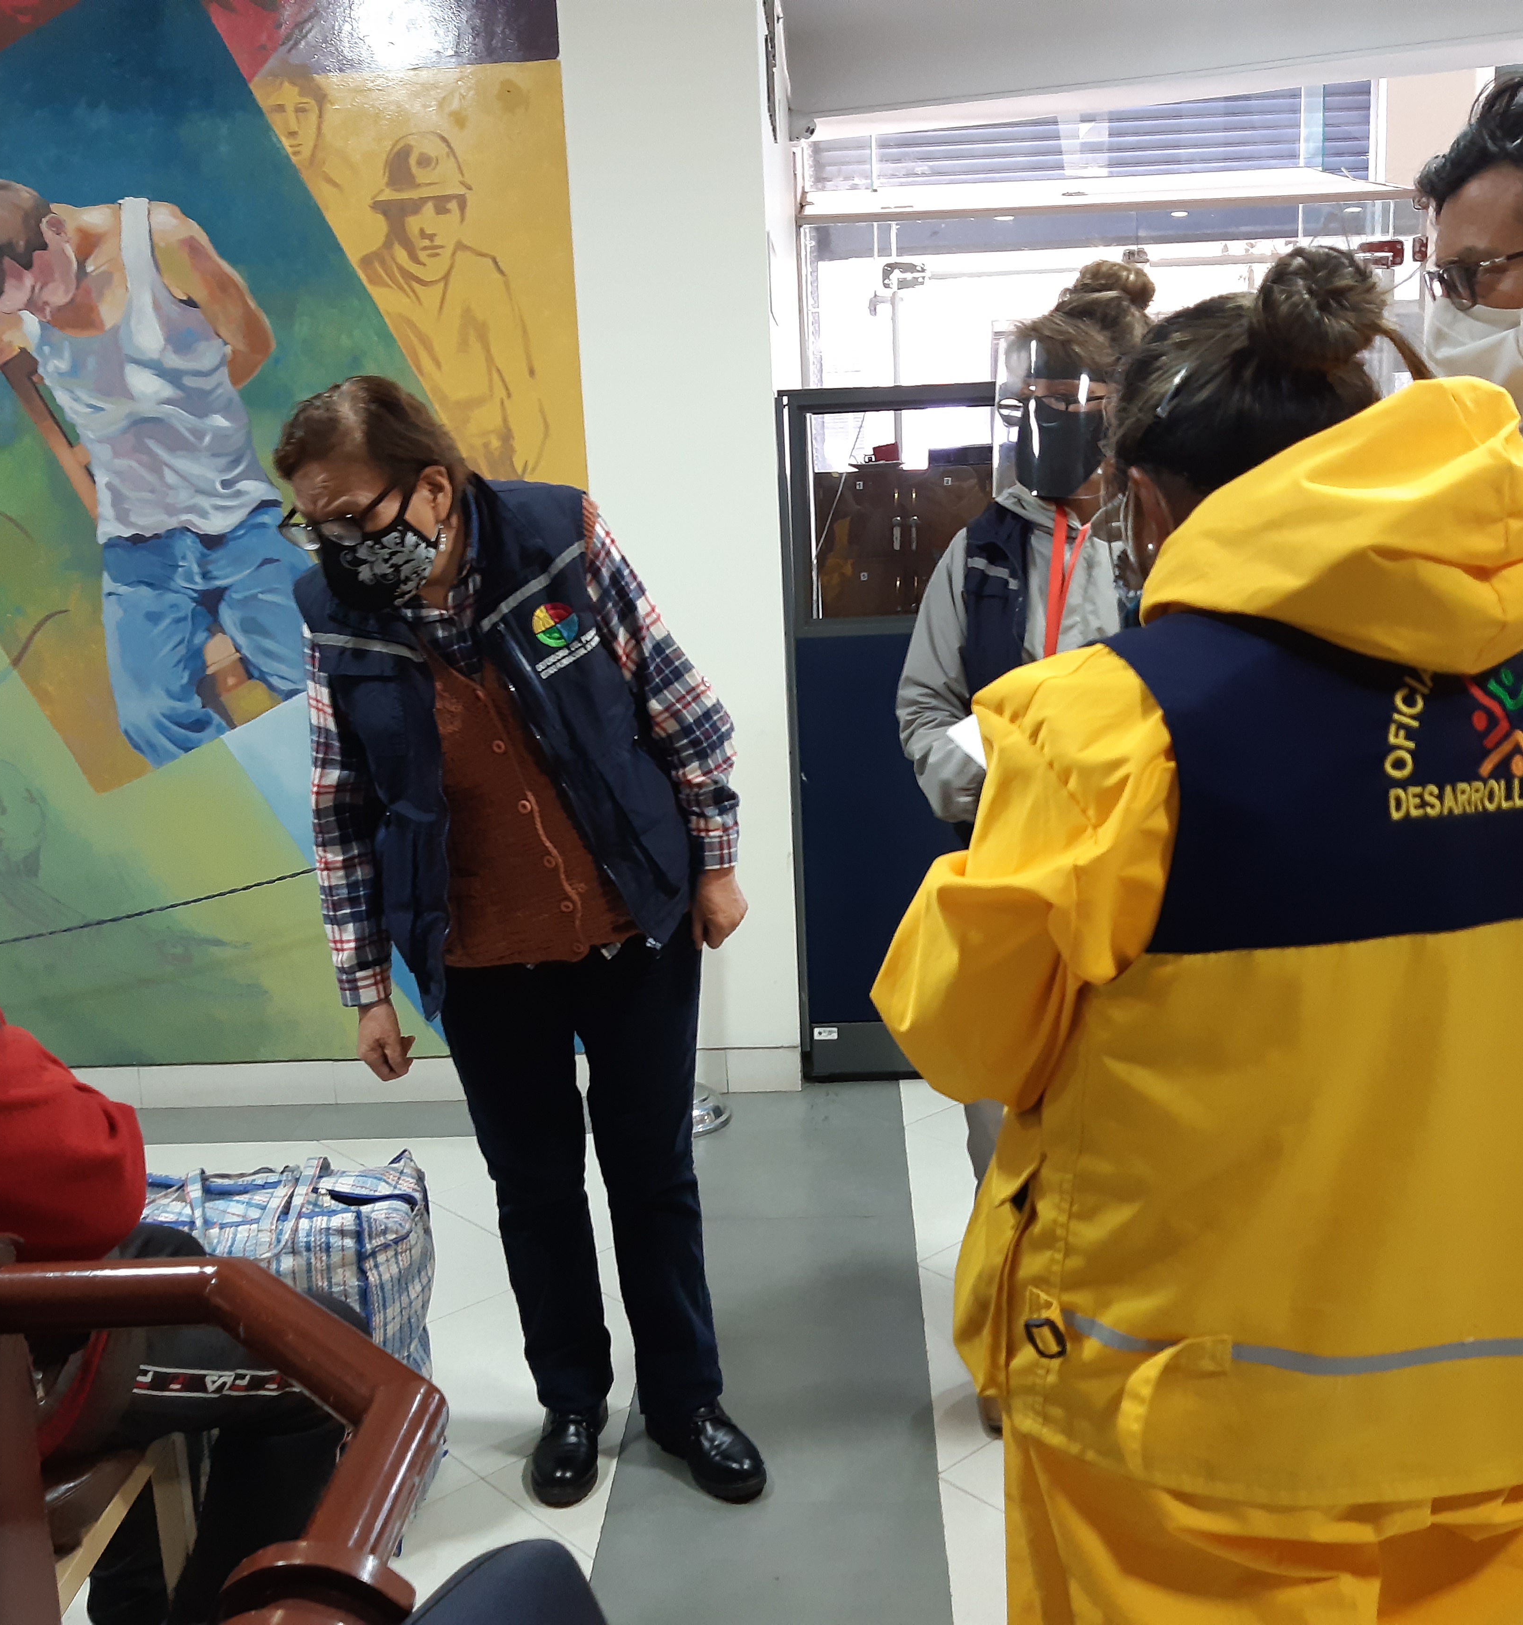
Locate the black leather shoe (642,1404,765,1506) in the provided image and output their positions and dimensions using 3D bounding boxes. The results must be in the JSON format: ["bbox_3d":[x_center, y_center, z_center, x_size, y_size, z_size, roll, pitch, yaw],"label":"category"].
[{"bbox_3d":[-0.092,0.882,2.341,0.098,0.105,0.265,-10,14,-34],"label":"black leather shoe"}]

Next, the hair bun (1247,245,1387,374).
[{"bbox_3d":[0.371,-0.336,1.090,0.092,0.085,0.080,1,12,18],"label":"hair bun"}]

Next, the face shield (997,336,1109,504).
[{"bbox_3d":[0.380,-0.498,2.060,0.190,0.220,0.130,3,15,27],"label":"face shield"}]

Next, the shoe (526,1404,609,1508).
[{"bbox_3d":[-0.266,0.885,2.362,0.096,0.105,0.265,-1,11,6],"label":"shoe"}]

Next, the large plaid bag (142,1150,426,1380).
[{"bbox_3d":[-0.696,0.750,2.263,0.440,0.440,0.270,-2,11,3],"label":"large plaid bag"}]

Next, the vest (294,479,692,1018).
[{"bbox_3d":[-0.341,-0.092,2.080,0.450,0.620,0.290,-8,21,18],"label":"vest"}]

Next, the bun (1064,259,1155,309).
[{"bbox_3d":[0.475,-0.713,2.200,0.110,0.078,0.090,3,13,27],"label":"bun"}]

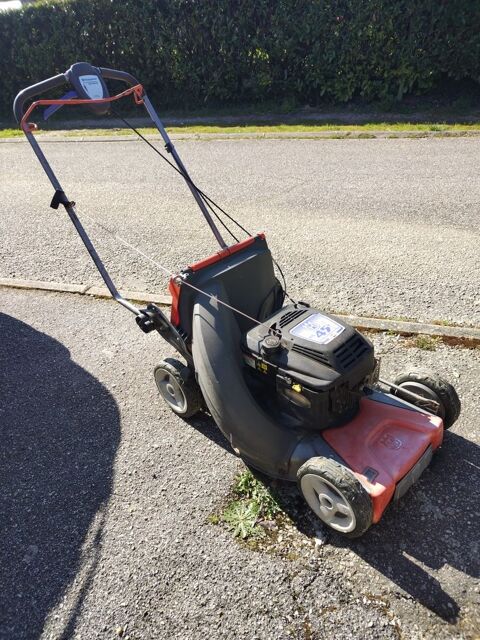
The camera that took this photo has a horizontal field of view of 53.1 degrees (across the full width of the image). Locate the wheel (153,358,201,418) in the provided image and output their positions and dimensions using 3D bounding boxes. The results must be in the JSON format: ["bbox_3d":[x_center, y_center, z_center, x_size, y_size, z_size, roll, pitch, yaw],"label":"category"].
[{"bbox_3d":[-0.213,0.234,1.645,0.053,0.210,0.210,-30,39,-34],"label":"wheel"}]

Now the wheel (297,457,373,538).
[{"bbox_3d":[0.238,0.448,1.221,0.053,0.208,0.208,-30,39,-34],"label":"wheel"}]

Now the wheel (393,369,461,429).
[{"bbox_3d":[0.567,0.254,1.483,0.053,0.208,0.208,-30,39,-34],"label":"wheel"}]

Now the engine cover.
[{"bbox_3d":[0.208,0.119,1.425,0.260,0.204,0.326,-30,39,-34],"label":"engine cover"}]

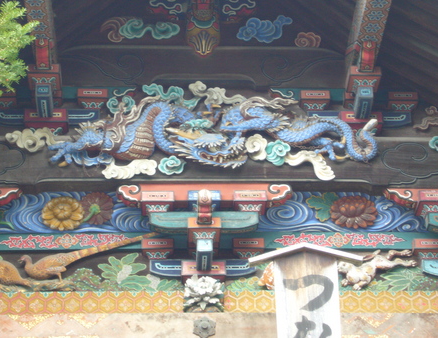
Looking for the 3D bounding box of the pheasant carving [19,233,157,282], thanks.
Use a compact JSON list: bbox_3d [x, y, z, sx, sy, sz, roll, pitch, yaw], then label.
[{"bbox_3d":[-0.823,0.554,8.300,0.860,0.270,0.200,0,-30,-3],"label":"pheasant carving"}]

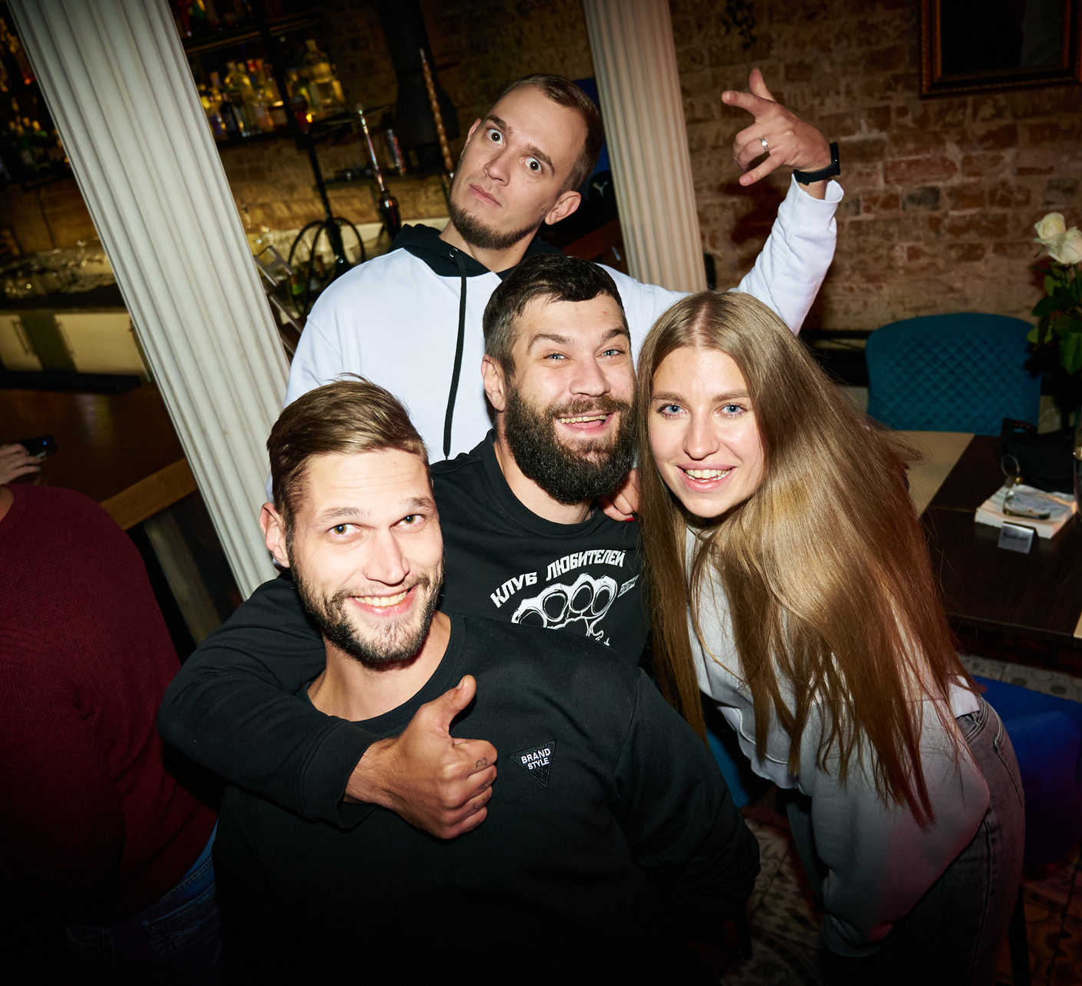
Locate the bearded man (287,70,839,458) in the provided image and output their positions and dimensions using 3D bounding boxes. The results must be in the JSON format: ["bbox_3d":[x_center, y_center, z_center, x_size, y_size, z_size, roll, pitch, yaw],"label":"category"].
[{"bbox_3d":[0.083,0.284,1.748,0.800,1.860,0.450,-9,26,-6],"label":"bearded man"}]

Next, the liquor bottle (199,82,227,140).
[{"bbox_3d":[-1.577,-1.838,4.742,0.077,0.265,0.077,8,32,37],"label":"liquor bottle"}]

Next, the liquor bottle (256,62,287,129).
[{"bbox_3d":[-1.217,-1.804,4.459,0.083,0.275,0.080,8,32,37],"label":"liquor bottle"}]

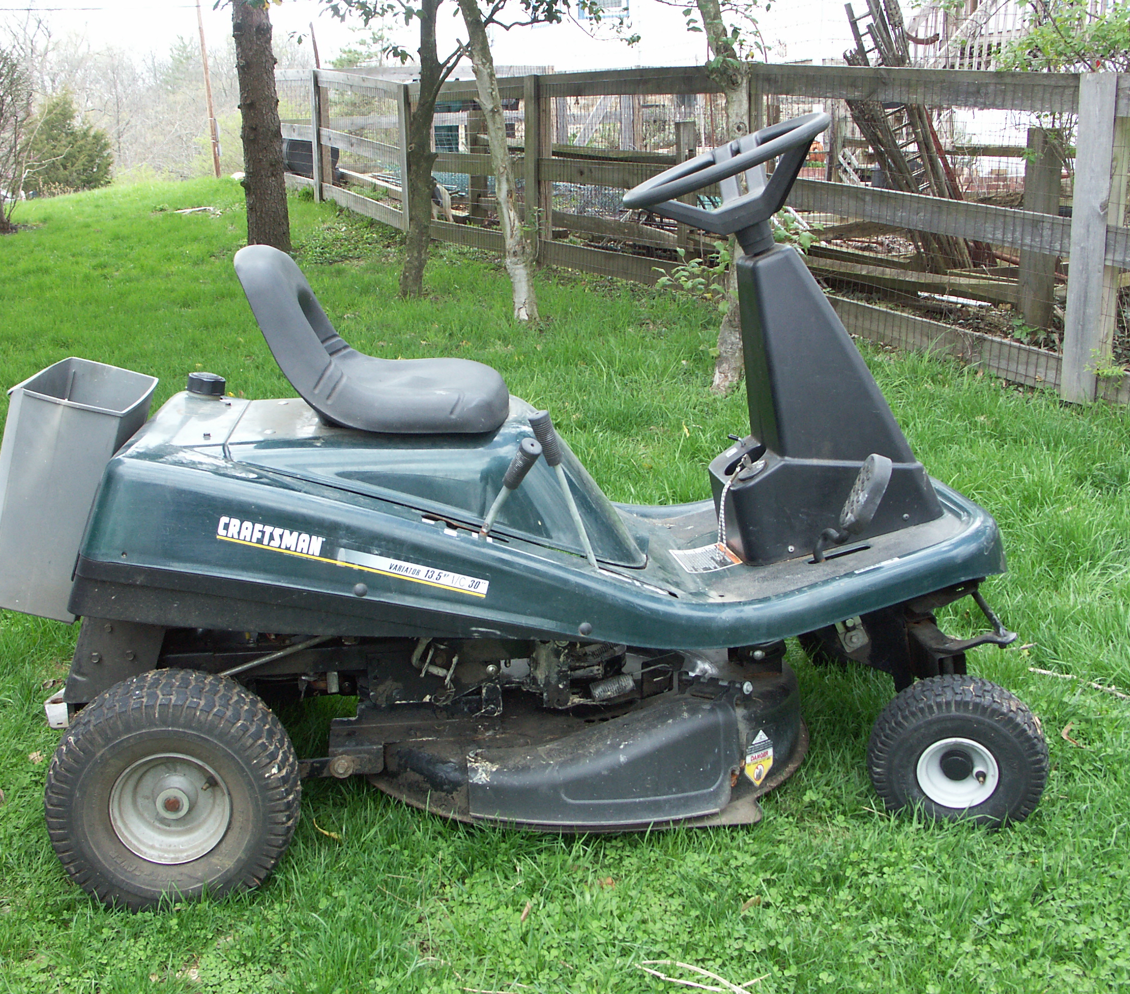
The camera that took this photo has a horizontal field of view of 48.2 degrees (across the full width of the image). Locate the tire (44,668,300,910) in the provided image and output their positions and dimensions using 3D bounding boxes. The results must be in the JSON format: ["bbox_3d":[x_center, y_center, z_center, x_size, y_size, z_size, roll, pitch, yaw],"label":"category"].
[{"bbox_3d":[-0.572,0.431,1.866,0.356,0.356,0.155,-3,15,-7],"label":"tire"}]

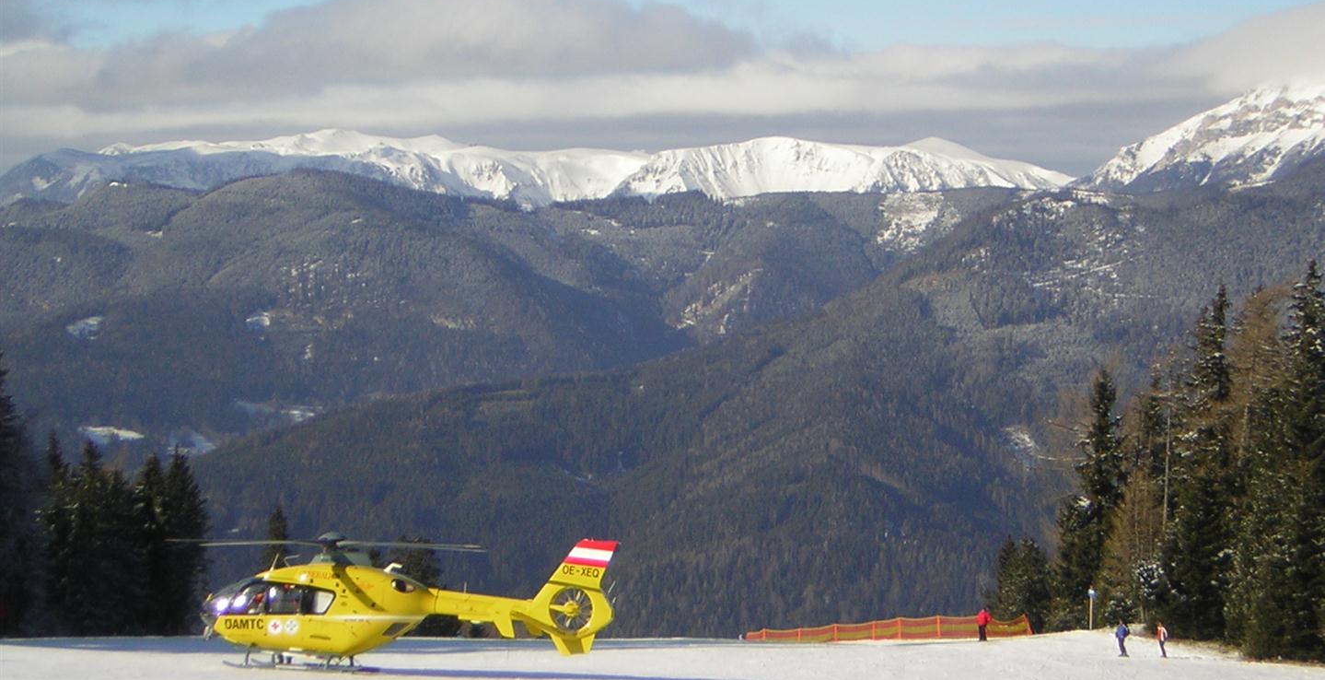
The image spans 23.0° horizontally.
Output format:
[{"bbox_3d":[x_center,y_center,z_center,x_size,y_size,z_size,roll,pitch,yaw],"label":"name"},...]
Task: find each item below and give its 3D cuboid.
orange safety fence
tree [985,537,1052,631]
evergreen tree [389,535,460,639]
[{"bbox_3d":[12.591,16.088,182.000,16.300,1.500,0.500,0,1,6],"label":"orange safety fence"},{"bbox_3d":[21.197,14.682,194.000,4.000,6.000,4.000,0,1,0],"label":"tree"},{"bbox_3d":[-12.356,12.865,170.000,3.700,5.500,3.700,0,1,0],"label":"evergreen tree"}]

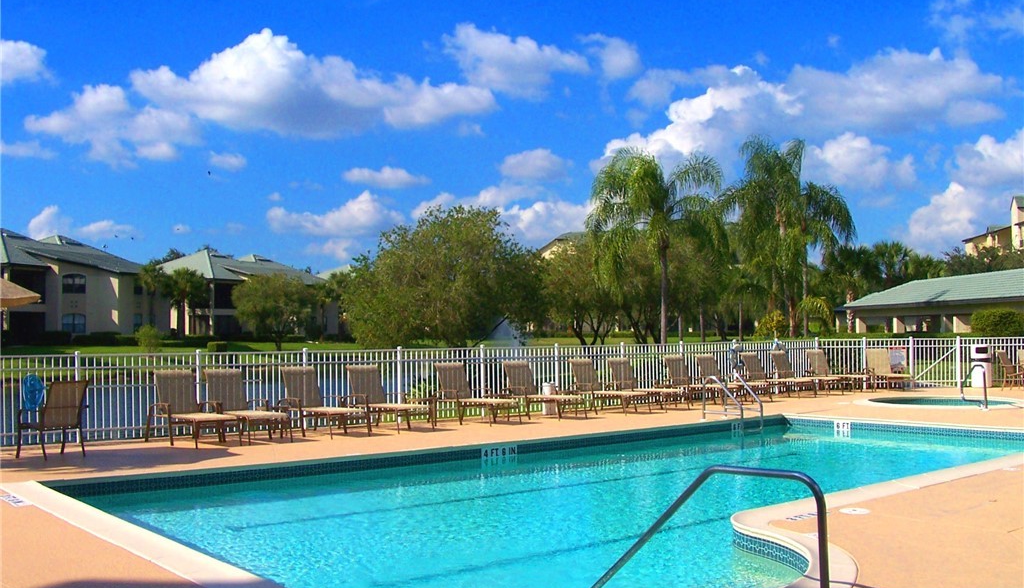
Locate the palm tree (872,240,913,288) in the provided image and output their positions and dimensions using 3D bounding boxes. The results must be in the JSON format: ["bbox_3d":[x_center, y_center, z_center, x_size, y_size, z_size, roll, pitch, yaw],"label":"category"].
[{"bbox_3d":[27.533,0.020,75.038,3.260,7.665,3.115,0,-2,0],"label":"palm tree"}]

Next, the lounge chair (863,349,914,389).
[{"bbox_3d":[10.043,2.020,27.595,0.680,1.030,1.700,0,-2,-6],"label":"lounge chair"}]

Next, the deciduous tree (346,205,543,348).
[{"bbox_3d":[-2.287,0.056,35.019,6.524,6.121,6.300,0,-2,0],"label":"deciduous tree"}]

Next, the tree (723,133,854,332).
[{"bbox_3d":[14.920,-2.545,56.117,7.031,12.051,6.800,0,-2,0],"label":"tree"}]

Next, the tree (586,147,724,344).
[{"bbox_3d":[7.457,-2.113,54.103,7.197,11.144,6.900,0,-2,0],"label":"tree"}]

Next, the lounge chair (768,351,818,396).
[{"bbox_3d":[7.113,1.970,25.596,0.700,1.030,1.800,1,-2,-38],"label":"lounge chair"}]

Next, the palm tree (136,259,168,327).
[{"bbox_3d":[-28.472,0.695,82.031,2.613,6.709,2.613,0,-2,0],"label":"palm tree"}]

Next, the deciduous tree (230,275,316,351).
[{"bbox_3d":[-16.123,1.300,70.000,5.611,5.515,5.300,0,-2,0],"label":"deciduous tree"}]

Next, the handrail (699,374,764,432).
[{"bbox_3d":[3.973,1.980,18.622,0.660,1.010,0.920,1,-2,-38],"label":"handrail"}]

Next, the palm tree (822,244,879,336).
[{"bbox_3d":[20.248,0.260,62.023,3.353,6.584,3.234,0,-2,0],"label":"palm tree"}]

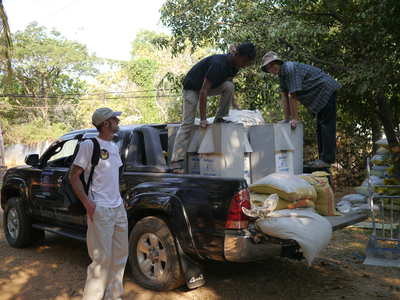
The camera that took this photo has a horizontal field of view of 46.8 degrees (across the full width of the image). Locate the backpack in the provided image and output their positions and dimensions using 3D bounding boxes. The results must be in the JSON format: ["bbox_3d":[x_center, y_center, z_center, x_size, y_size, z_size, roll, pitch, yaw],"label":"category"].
[{"bbox_3d":[-0.945,0.215,3.770,0.260,0.560,0.300,0,1,44],"label":"backpack"}]

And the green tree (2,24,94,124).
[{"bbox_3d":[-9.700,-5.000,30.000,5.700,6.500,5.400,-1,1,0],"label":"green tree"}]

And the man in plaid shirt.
[{"bbox_3d":[1.180,-0.485,5.400,0.880,1.330,0.500,-1,1,-16],"label":"man in plaid shirt"}]

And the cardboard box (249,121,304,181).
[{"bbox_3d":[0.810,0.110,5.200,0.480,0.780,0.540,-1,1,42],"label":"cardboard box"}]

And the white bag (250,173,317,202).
[{"bbox_3d":[0.838,0.345,4.600,0.520,0.230,0.500,-1,1,42],"label":"white bag"}]

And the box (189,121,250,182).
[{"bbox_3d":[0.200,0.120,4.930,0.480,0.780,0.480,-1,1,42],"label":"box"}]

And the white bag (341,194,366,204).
[{"bbox_3d":[2.940,0.950,8.800,0.580,0.200,0.600,-1,1,0],"label":"white bag"}]

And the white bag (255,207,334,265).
[{"bbox_3d":[0.850,0.770,4.140,0.560,0.440,0.450,-1,1,42],"label":"white bag"}]

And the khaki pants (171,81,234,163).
[{"bbox_3d":[0.030,-0.310,4.980,0.620,0.880,0.420,-1,1,-9],"label":"khaki pants"}]

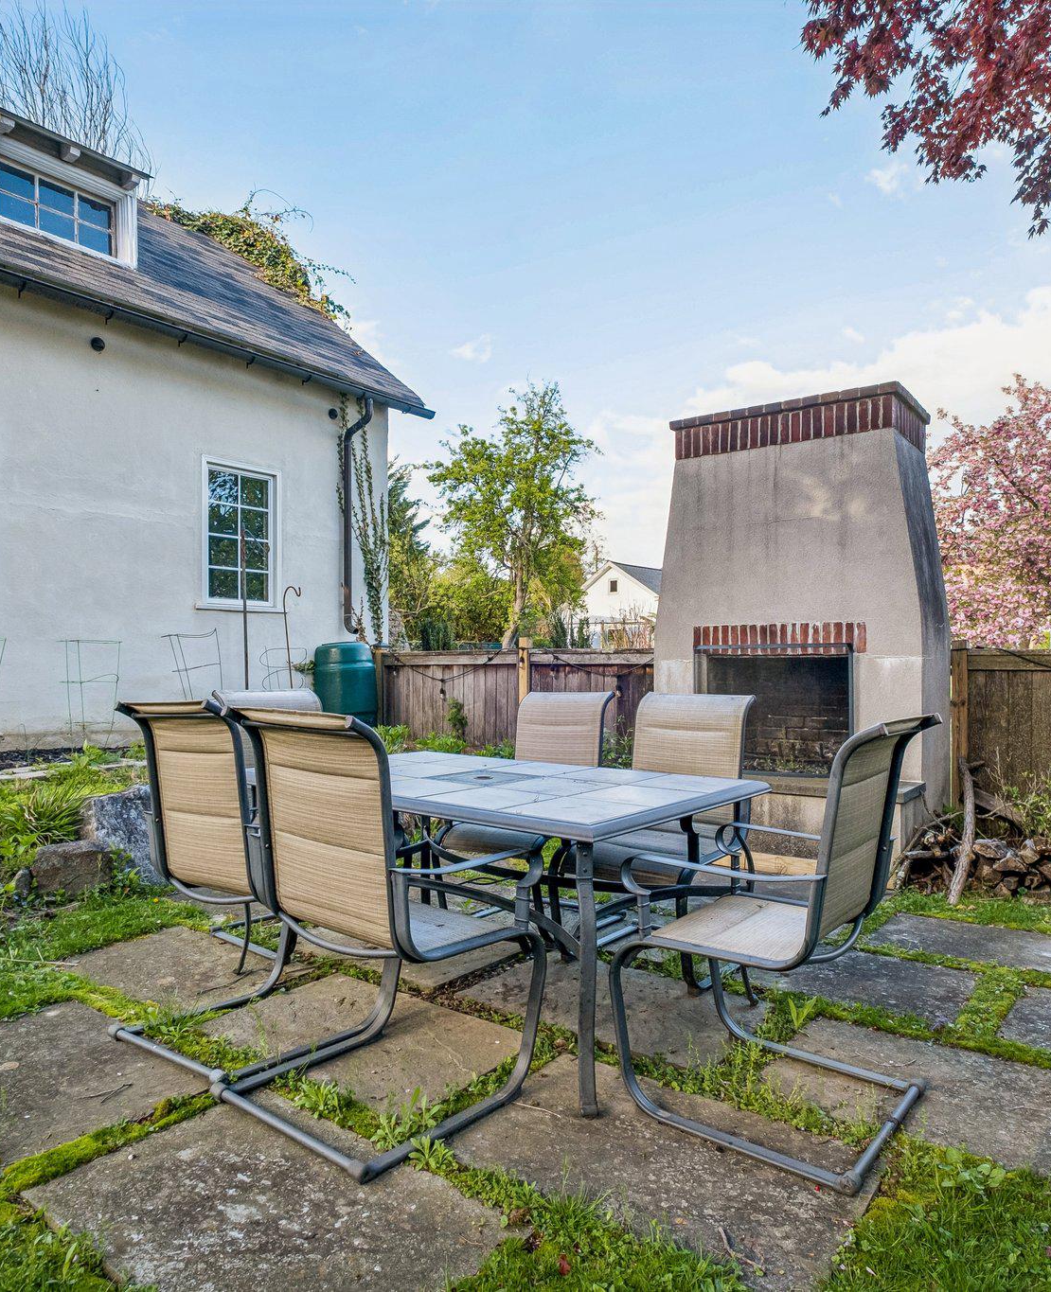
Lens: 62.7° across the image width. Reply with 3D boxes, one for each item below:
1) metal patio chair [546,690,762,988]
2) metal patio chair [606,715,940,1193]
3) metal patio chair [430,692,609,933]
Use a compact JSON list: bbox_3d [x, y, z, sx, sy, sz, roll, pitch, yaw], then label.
[{"bbox_3d":[0.530,0.691,3.307,0.609,1.000,0.680,-1,-1,39],"label":"metal patio chair"},{"bbox_3d":[0.656,0.680,2.263,0.680,1.000,0.609,-1,-1,35],"label":"metal patio chair"},{"bbox_3d":[0.027,0.697,3.774,0.609,1.000,0.680,-1,-1,39],"label":"metal patio chair"}]

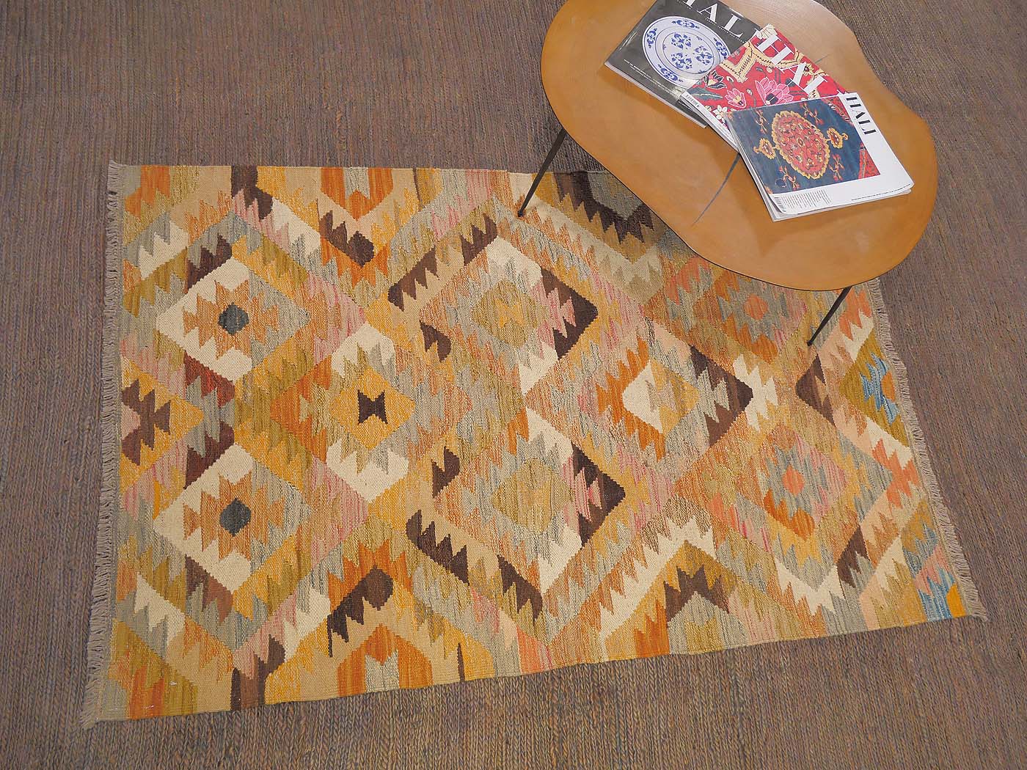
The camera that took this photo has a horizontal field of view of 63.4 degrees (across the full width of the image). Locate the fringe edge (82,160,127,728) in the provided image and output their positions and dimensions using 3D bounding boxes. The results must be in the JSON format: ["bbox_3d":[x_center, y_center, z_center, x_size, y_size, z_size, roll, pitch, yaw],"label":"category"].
[{"bbox_3d":[-0.769,0.044,1.575,0.050,0.010,1.120,-3,70,-13],"label":"fringe edge"}]

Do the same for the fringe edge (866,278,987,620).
[{"bbox_3d":[0.926,-0.020,1.972,0.056,0.010,1.122,-2,69,-13],"label":"fringe edge"}]

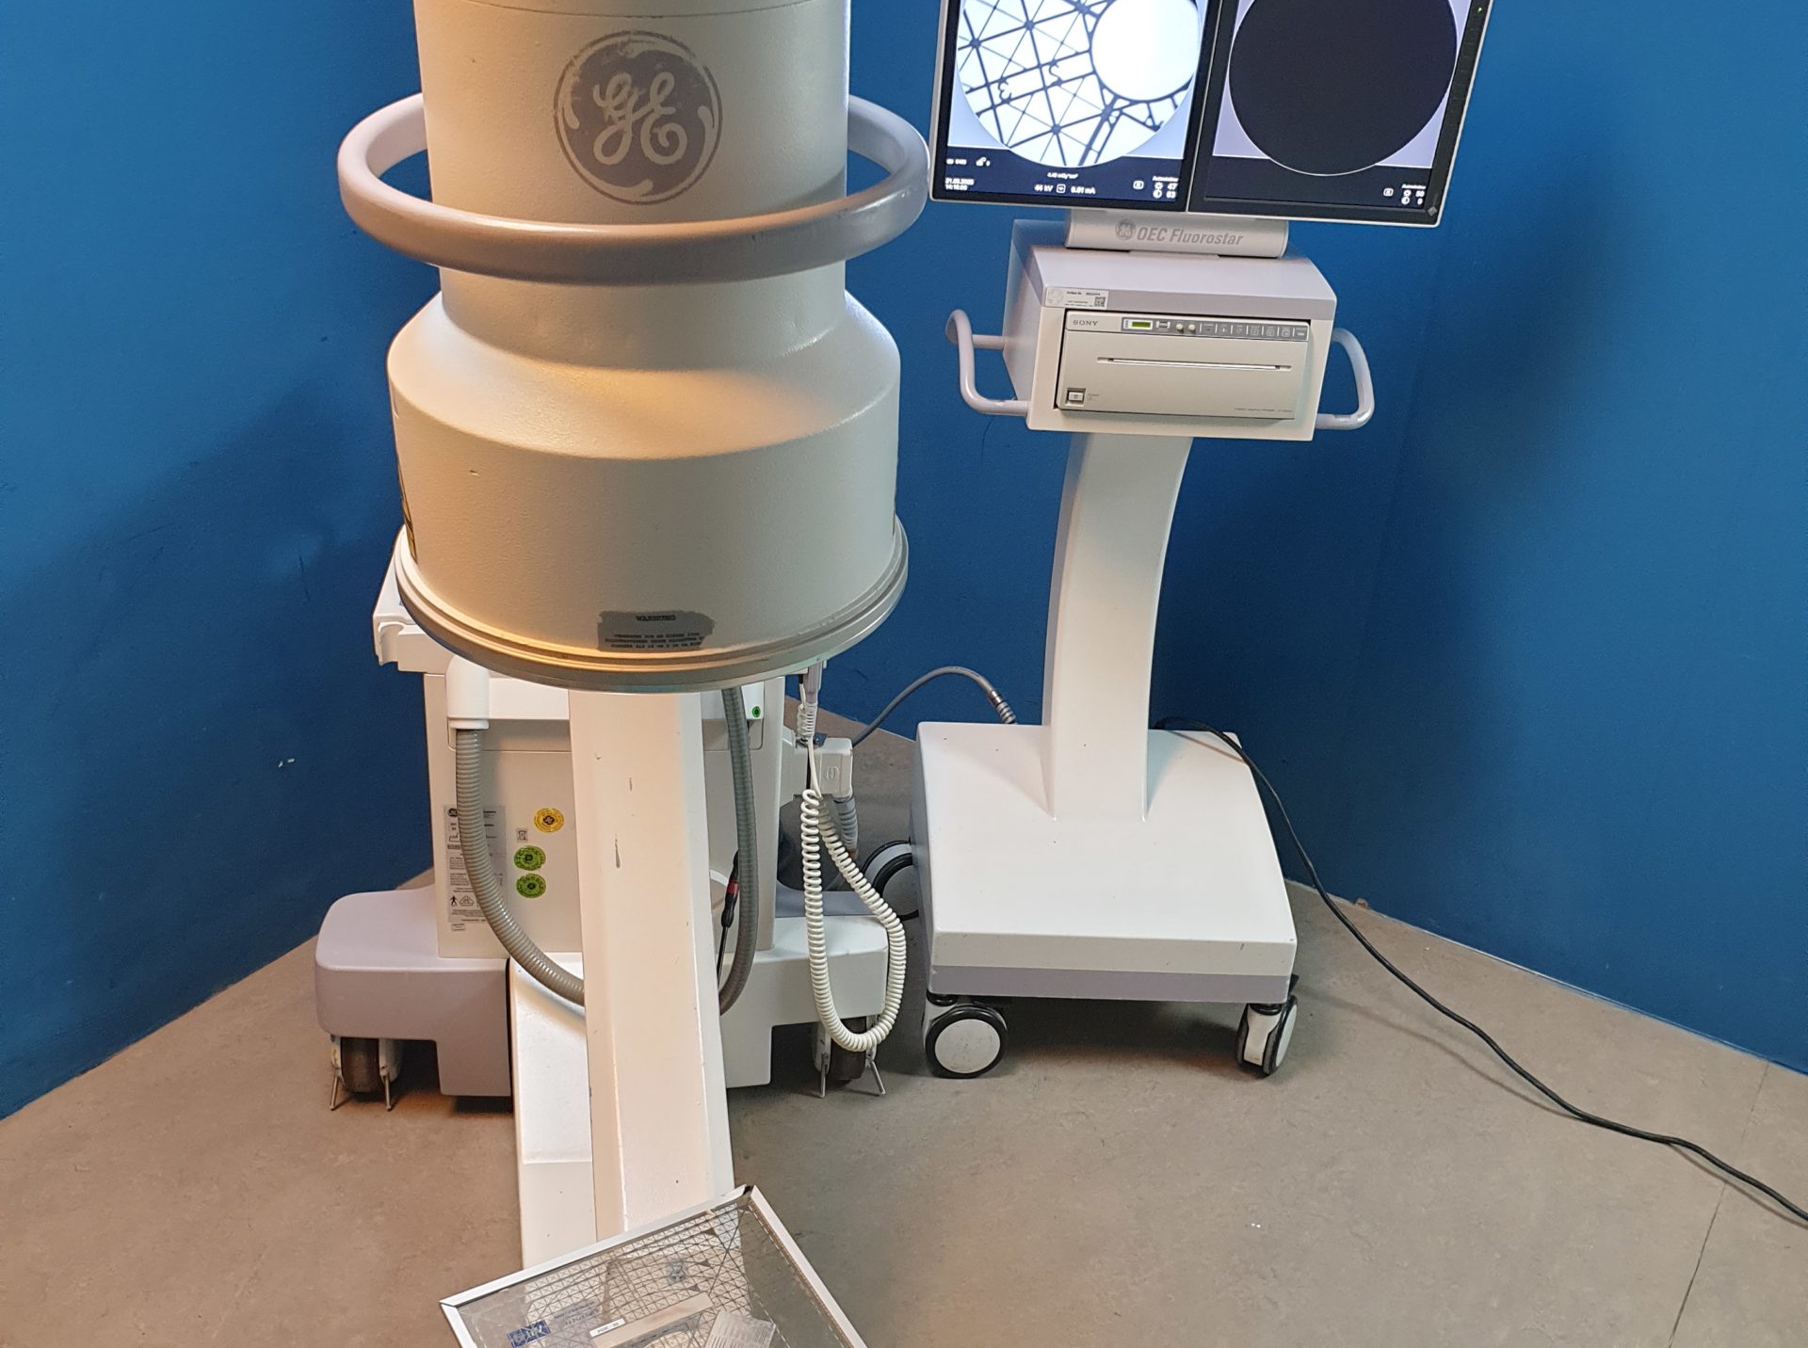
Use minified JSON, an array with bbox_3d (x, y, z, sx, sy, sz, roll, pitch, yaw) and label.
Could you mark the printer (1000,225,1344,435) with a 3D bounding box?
[{"bbox_3d":[0.356,-0.487,2.522,0.380,0.195,0.380,2,27,-4],"label":"printer"}]

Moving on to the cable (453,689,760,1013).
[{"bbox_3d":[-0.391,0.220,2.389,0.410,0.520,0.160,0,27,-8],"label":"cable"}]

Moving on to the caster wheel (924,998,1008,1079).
[{"bbox_3d":[0.090,0.548,2.774,0.127,0.136,0.058,-4,28,-14],"label":"caster wheel"}]

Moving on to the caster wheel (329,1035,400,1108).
[{"bbox_3d":[-0.786,0.551,2.653,0.103,0.125,0.112,0,27,-8],"label":"caster wheel"}]

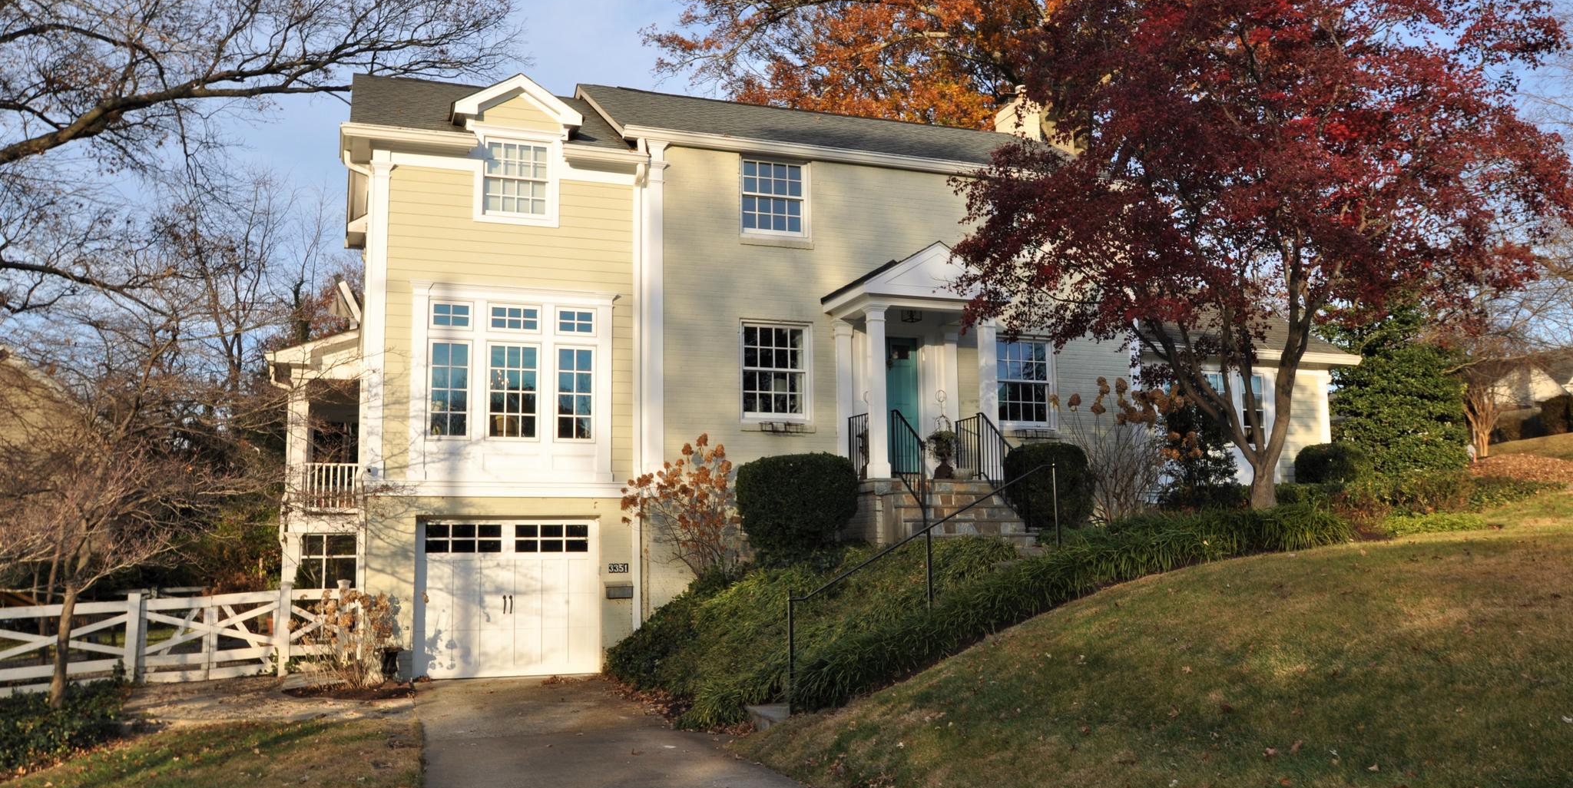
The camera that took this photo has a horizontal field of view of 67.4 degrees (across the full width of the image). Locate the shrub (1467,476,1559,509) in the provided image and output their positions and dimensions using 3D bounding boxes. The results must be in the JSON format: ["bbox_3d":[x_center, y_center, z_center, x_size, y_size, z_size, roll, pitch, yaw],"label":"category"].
[{"bbox_3d":[12.494,1.717,20.243,1.330,0.542,0.985,2,-8,-20],"label":"shrub"}]

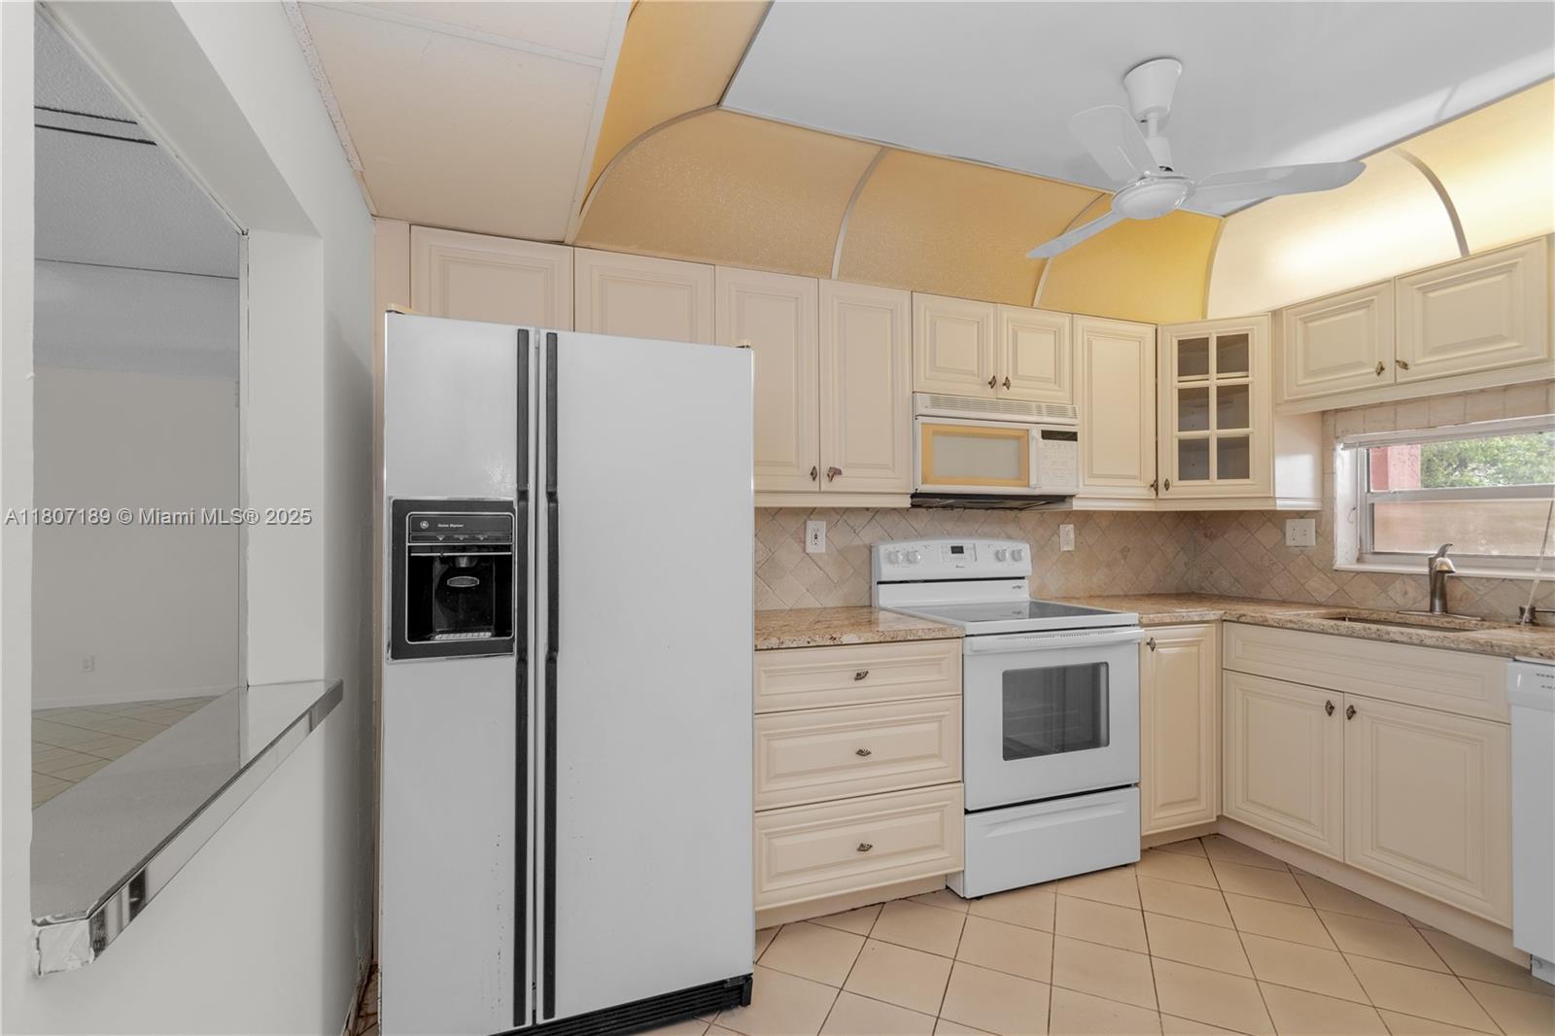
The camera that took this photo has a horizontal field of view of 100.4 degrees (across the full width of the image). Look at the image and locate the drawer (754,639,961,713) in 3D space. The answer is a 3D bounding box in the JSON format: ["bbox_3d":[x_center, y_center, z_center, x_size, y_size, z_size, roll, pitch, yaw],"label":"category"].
[{"bbox_3d":[0.190,0.499,2.258,0.750,0.187,0.450,0,-2,-20],"label":"drawer"}]

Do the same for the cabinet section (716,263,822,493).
[{"bbox_3d":[-0.082,-0.476,2.431,0.388,0.770,0.325,0,-1,-19],"label":"cabinet section"}]

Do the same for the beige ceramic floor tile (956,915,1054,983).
[{"bbox_3d":[0.675,1.268,1.907,0.249,0.012,0.249,-1,-2,25],"label":"beige ceramic floor tile"}]

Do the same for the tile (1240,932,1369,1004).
[{"bbox_3d":[1.467,1.262,1.813,0.249,0.012,0.249,-1,-2,25],"label":"tile"}]

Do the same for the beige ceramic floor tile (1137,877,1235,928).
[{"bbox_3d":[1.362,1.291,2.181,0.252,0.010,0.252,-1,-2,25],"label":"beige ceramic floor tile"}]

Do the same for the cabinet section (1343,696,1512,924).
[{"bbox_3d":[2.259,0.870,2.091,0.600,0.572,0.406,0,-1,-19],"label":"cabinet section"}]

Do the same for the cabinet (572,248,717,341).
[{"bbox_3d":[-0.480,-0.666,2.262,0.455,0.370,0.330,0,-2,-20],"label":"cabinet"}]

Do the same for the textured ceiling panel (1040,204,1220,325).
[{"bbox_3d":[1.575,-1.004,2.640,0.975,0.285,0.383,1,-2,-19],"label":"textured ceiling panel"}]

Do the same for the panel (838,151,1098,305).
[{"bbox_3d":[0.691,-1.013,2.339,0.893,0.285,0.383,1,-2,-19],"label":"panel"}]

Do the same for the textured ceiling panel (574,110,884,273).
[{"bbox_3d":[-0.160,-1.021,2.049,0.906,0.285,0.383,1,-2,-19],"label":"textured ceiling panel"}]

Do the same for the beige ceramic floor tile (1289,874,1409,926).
[{"bbox_3d":[1.933,1.292,2.198,0.252,0.010,0.252,-1,-2,25],"label":"beige ceramic floor tile"}]

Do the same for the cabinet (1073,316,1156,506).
[{"bbox_3d":[1.415,-0.440,2.974,0.460,0.825,0.350,1,-2,-19],"label":"cabinet"}]

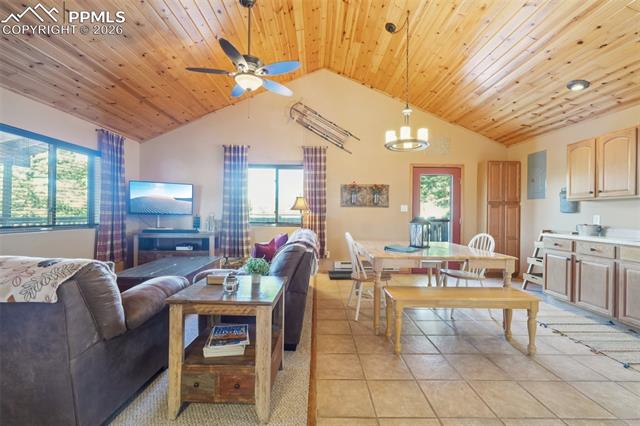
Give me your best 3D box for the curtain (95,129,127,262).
[{"bbox_3d":[-3.344,-0.225,4.242,0.120,2.110,0.580,1,0,0],"label":"curtain"}]

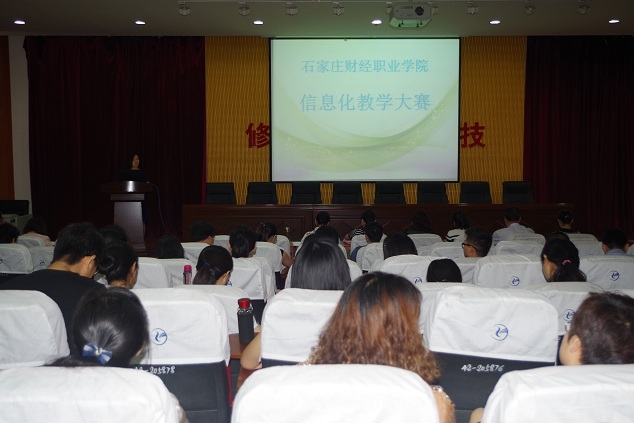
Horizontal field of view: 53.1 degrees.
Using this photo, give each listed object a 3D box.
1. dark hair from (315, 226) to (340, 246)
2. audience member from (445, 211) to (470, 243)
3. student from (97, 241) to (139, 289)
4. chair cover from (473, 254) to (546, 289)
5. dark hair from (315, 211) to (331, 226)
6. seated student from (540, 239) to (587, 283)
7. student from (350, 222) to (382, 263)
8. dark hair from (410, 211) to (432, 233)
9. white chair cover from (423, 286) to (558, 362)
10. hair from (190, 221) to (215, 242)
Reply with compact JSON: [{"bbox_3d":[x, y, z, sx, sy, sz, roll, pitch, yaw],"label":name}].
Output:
[{"bbox_3d":[0.073,0.243,4.854,0.190,0.250,0.210,0,5,0],"label":"dark hair"},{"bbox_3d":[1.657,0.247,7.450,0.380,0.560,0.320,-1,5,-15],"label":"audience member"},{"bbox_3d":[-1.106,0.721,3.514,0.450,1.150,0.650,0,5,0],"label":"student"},{"bbox_3d":[1.262,0.411,3.993,0.480,0.270,0.170,0,5,0],"label":"chair cover"},{"bbox_3d":[0.072,0.101,7.598,0.165,0.190,0.190,0,5,0],"label":"dark hair"},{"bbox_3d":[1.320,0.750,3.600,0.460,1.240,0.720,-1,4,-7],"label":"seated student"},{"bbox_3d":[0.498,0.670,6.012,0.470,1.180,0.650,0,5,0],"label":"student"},{"bbox_3d":[1.228,0.129,7.450,0.250,0.270,0.250,-1,5,-12],"label":"dark hair"},{"bbox_3d":[0.658,0.414,2.410,0.480,0.258,0.170,0,5,0],"label":"white chair cover"},{"bbox_3d":[-1.038,0.190,5.750,0.200,0.220,0.220,1,5,15],"label":"hair"}]

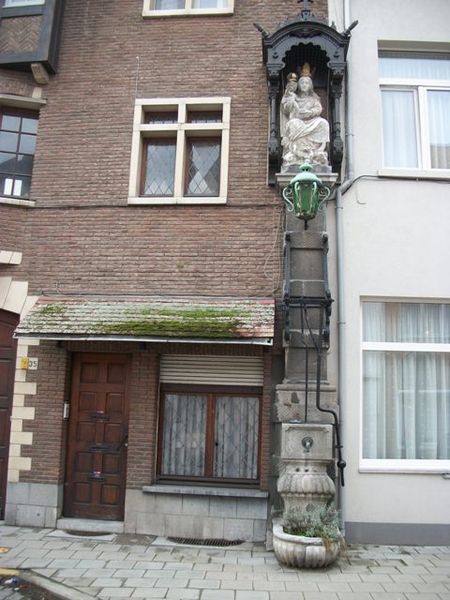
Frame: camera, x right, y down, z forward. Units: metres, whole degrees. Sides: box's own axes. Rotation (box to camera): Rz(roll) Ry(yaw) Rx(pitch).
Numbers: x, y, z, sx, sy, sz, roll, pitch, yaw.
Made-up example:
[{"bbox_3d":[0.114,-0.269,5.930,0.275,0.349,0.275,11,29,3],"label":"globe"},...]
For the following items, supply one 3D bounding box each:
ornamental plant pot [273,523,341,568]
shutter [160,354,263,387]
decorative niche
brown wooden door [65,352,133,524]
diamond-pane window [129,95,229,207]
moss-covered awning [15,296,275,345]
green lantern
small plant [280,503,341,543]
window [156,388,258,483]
[{"bbox_3d":[0.884,2.642,5.960,0.730,0.330,0.630,1,-10,2],"label":"ornamental plant pot"},{"bbox_3d":[-0.180,0.946,7.409,1.380,0.400,0.080,1,-10,6],"label":"shutter"},{"bbox_3d":[1.056,-2.772,7.364,1.230,2.370,0.680,1,-10,2],"label":"decorative niche"},{"bbox_3d":[-1.677,1.803,7.437,0.870,2.150,0.100,1,-10,6],"label":"brown wooden door"},{"bbox_3d":[-0.620,-2.088,7.919,1.380,1.580,0.240,1,-10,6],"label":"diamond-pane window"},{"bbox_3d":[-0.987,0.227,7.134,3.220,0.650,0.640,1,-10,6],"label":"moss-covered awning"},{"bbox_3d":[0.992,-1.306,6.707,0.560,0.750,0.480,1,-10,2],"label":"green lantern"},{"bbox_3d":[0.938,2.386,5.948,0.640,0.380,0.450,1,-10,2],"label":"small plant"},{"bbox_3d":[-0.203,1.779,7.307,1.370,1.230,0.120,1,-10,6],"label":"window"}]

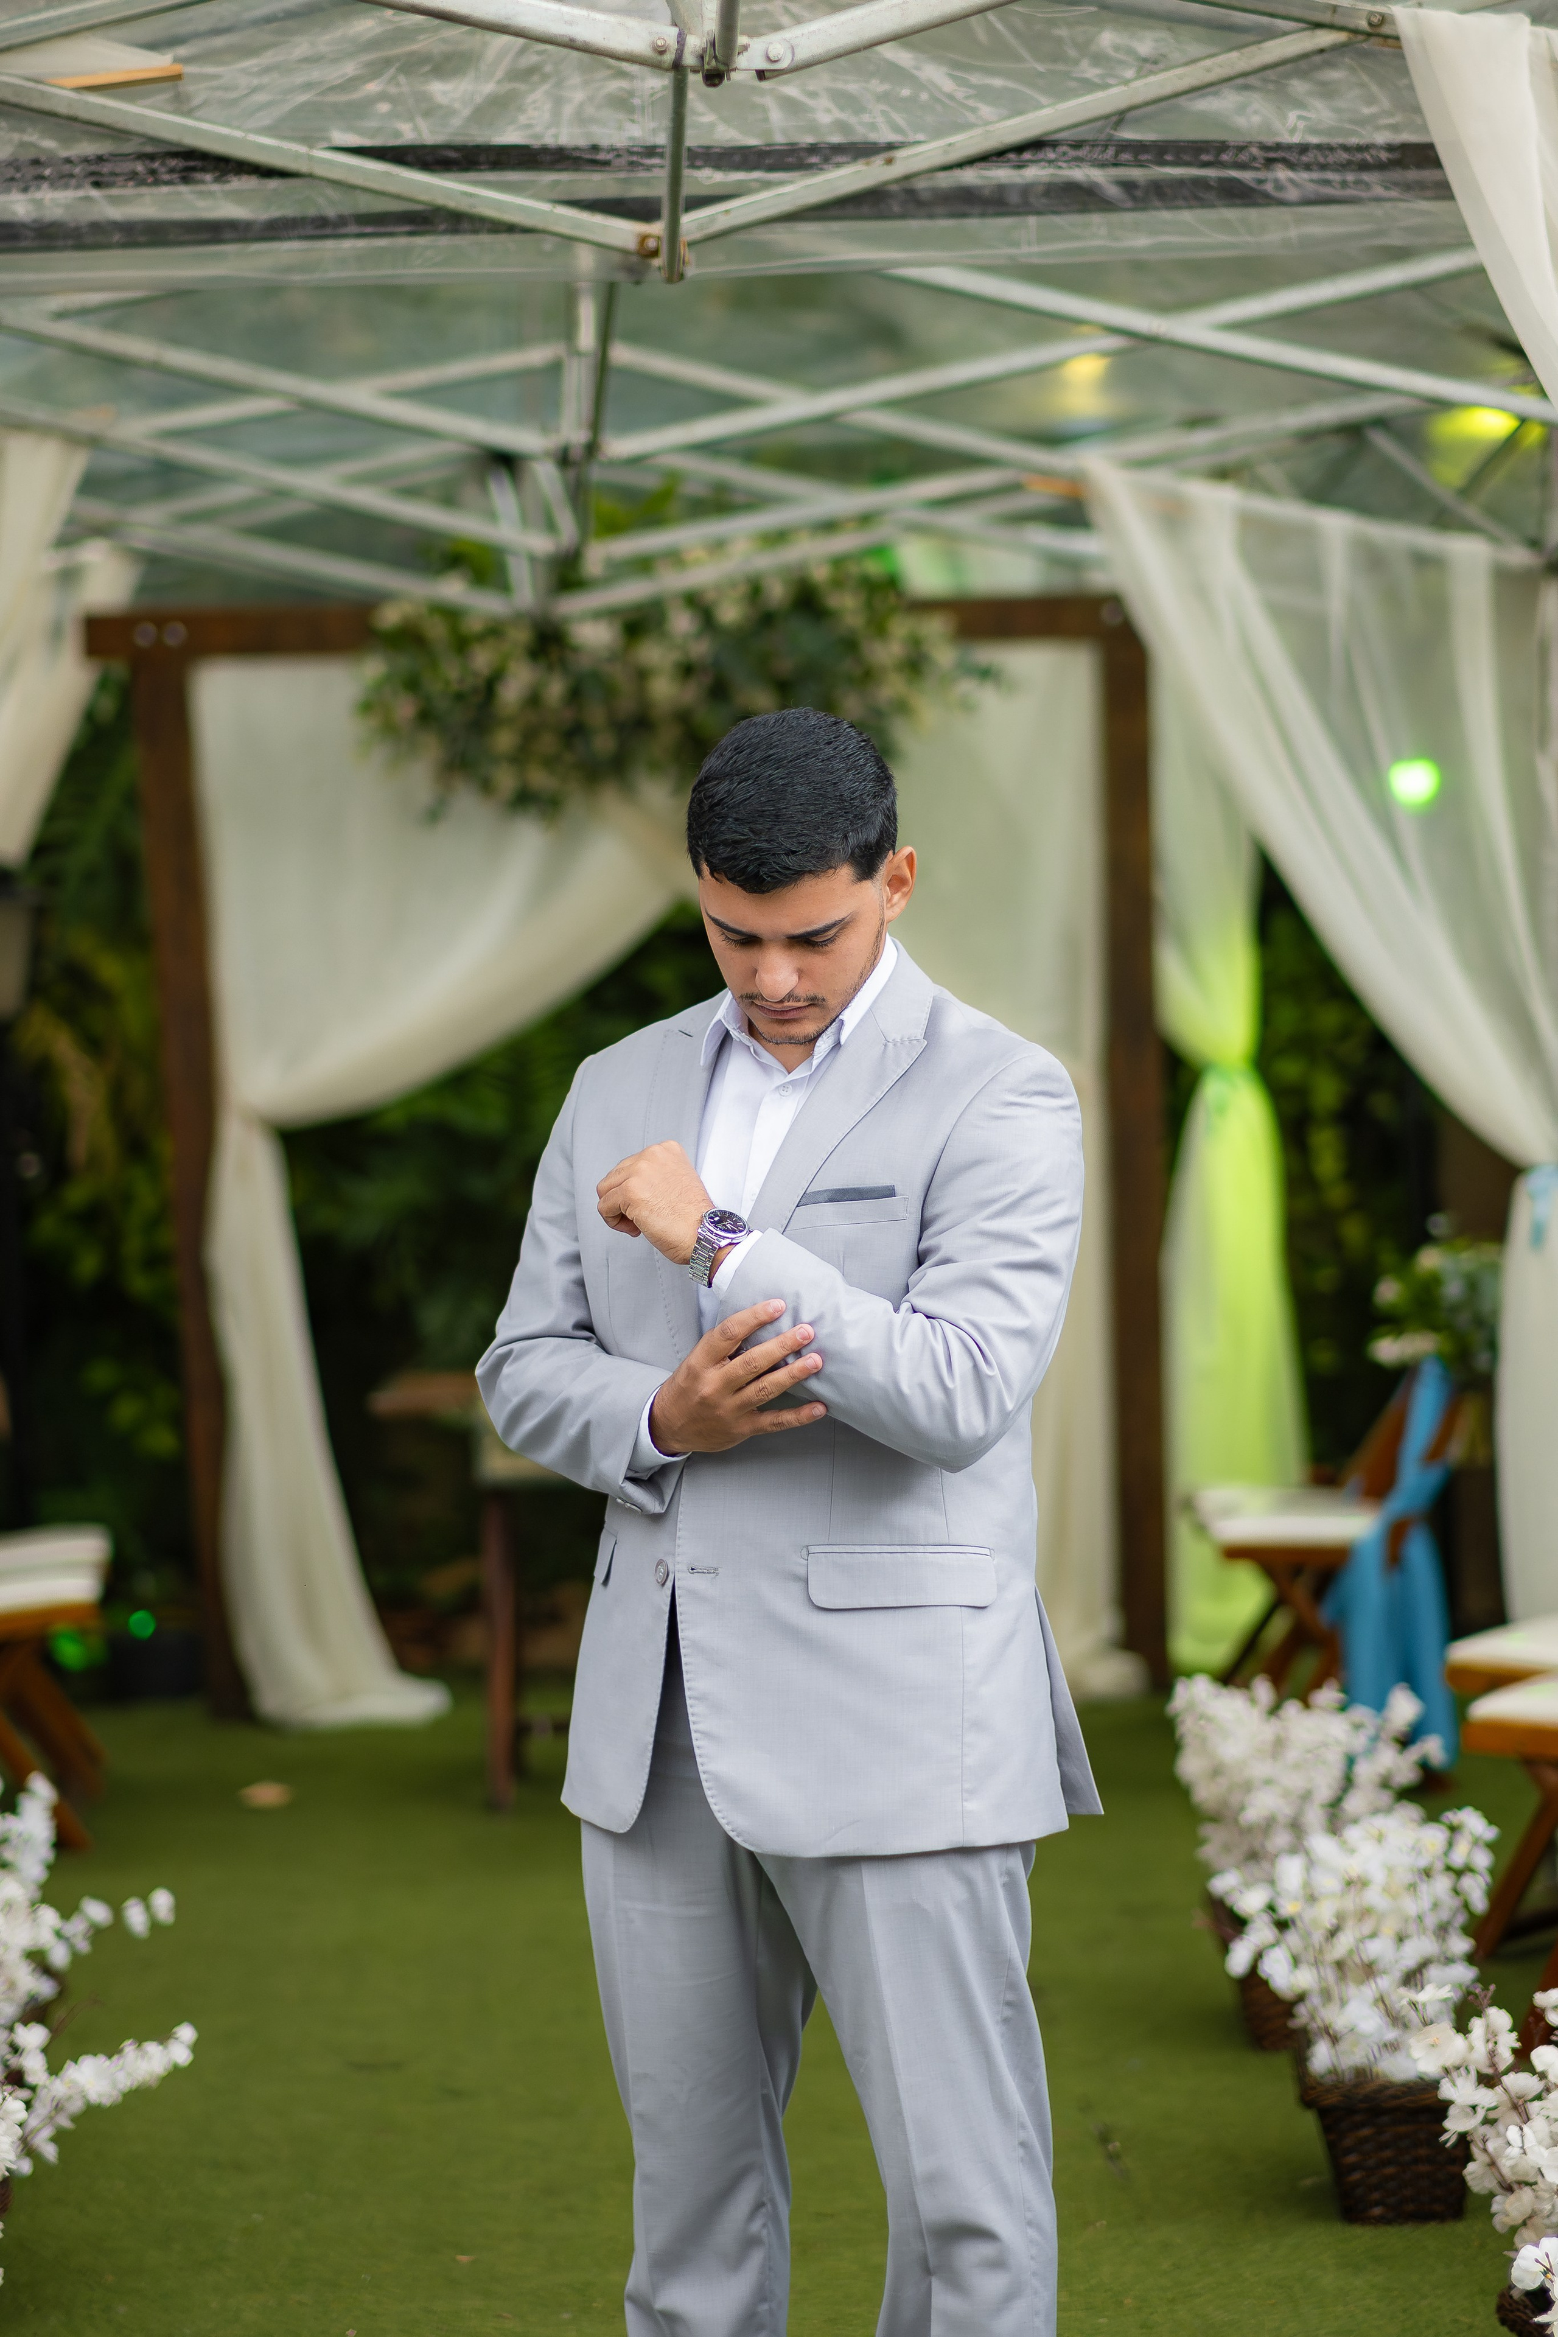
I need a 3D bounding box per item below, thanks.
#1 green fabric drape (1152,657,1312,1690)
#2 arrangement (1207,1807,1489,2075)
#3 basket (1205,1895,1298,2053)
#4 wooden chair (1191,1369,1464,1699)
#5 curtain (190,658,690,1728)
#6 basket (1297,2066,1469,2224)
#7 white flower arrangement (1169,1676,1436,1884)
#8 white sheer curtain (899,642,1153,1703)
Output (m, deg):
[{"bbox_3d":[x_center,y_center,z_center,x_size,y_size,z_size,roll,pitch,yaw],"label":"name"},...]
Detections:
[{"bbox_3d":[0.927,-0.051,11.250,0.360,2.140,0.250,-2,3,0],"label":"green fabric drape"},{"bbox_3d":[0.697,0.932,6.580,0.340,0.320,0.380,-2,3,1],"label":"arrangement"},{"bbox_3d":[0.716,1.105,7.550,0.225,0.180,0.340,-2,3,1],"label":"basket"},{"bbox_3d":[0.991,0.704,9.800,0.460,0.760,0.430,-2,3,-2],"label":"wooden chair"},{"bbox_3d":[-0.660,0.032,10.820,1.020,2.100,0.280,-2,3,0],"label":"curtain"},{"bbox_3d":[0.730,1.148,6.580,0.225,0.180,0.340,-2,3,1],"label":"basket"},{"bbox_3d":[0.730,0.871,7.570,0.360,0.320,0.380,-2,3,1],"label":"white flower arrangement"},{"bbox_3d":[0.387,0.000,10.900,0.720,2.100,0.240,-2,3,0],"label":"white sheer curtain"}]

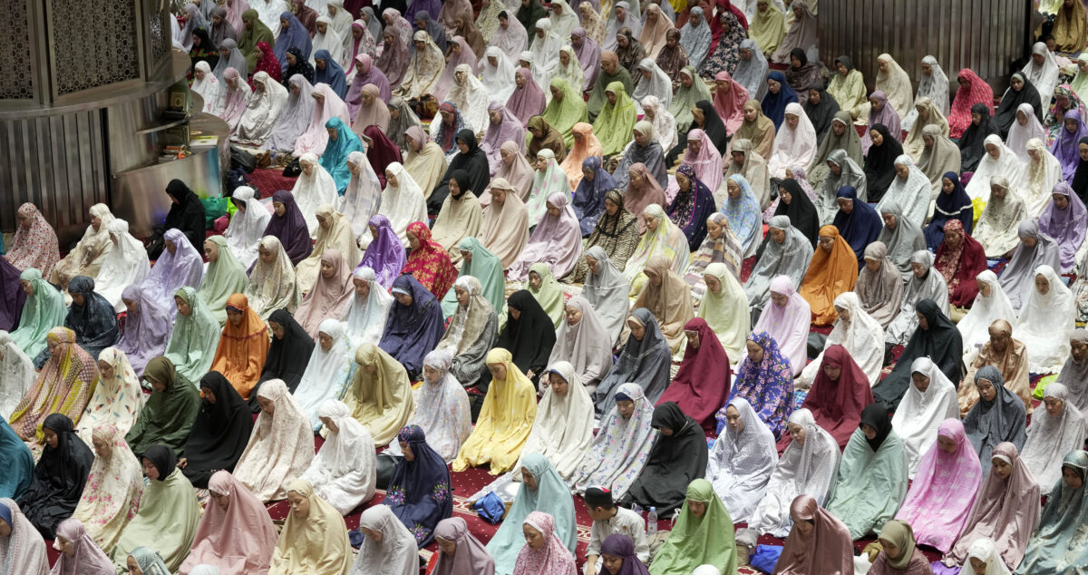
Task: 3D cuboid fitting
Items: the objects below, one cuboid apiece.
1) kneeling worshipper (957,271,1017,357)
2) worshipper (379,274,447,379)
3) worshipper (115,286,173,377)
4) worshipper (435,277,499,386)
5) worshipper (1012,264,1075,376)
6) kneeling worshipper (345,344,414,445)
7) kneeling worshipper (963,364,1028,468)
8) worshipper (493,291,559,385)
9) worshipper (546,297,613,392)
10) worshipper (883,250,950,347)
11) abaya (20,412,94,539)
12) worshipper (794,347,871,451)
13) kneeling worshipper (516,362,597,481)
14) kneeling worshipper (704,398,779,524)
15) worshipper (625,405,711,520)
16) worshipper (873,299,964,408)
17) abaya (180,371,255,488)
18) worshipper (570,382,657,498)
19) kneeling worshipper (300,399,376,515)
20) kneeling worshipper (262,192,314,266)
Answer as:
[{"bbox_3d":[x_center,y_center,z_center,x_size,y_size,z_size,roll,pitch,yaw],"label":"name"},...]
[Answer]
[{"bbox_3d":[3.705,0.228,17.483,0.516,0.766,0.687,10,22,30],"label":"kneeling worshipper"},{"bbox_3d":[-1.187,0.294,18.994,0.476,0.842,0.686,10,21,29],"label":"worshipper"},{"bbox_3d":[-3.338,0.334,17.566,0.478,0.768,0.609,10,22,30],"label":"worshipper"},{"bbox_3d":[-0.659,0.319,17.932,0.488,0.819,0.657,10,21,29],"label":"worshipper"},{"bbox_3d":[4.103,0.238,17.303,0.478,0.849,0.702,9,21,27],"label":"worshipper"},{"bbox_3d":[-1.360,0.790,16.918,0.500,0.760,0.680,9,20,29],"label":"kneeling worshipper"},{"bbox_3d":[3.574,1.012,16.689,0.455,0.816,0.665,10,21,29],"label":"kneeling worshipper"},{"bbox_3d":[-0.146,0.375,17.243,0.489,0.782,0.649,12,23,33],"label":"worshipper"},{"bbox_3d":[0.304,0.474,18.433,0.520,0.805,0.690,9,17,34],"label":"worshipper"},{"bbox_3d":[3.294,0.043,18.581,0.521,0.797,0.708,9,21,28],"label":"worshipper"},{"bbox_3d":[-3.696,1.357,15.871,0.434,0.843,0.624,10,21,29],"label":"abaya"},{"bbox_3d":[2.241,0.844,16.429,0.520,0.820,0.720,10,20,31],"label":"worshipper"},{"bbox_3d":[0.091,0.944,15.502,0.532,0.818,0.702,10,22,30],"label":"kneeling worshipper"},{"bbox_3d":[1.507,1.248,15.999,0.466,0.849,0.682,10,21,29],"label":"kneeling worshipper"},{"bbox_3d":[0.899,1.215,15.471,0.520,0.797,0.690,9,17,34],"label":"worshipper"},{"bbox_3d":[2.989,0.476,16.741,0.577,0.801,0.802,13,23,36],"label":"worshipper"},{"bbox_3d":[-2.511,1.006,16.006,0.496,0.807,0.650,10,21,29],"label":"abaya"},{"bbox_3d":[0.536,1.126,16.464,0.542,0.810,0.714,10,21,29],"label":"worshipper"},{"bbox_3d":[-1.467,1.165,14.970,0.487,0.799,0.646,10,22,30],"label":"kneeling worshipper"},{"bbox_3d":[-2.844,-0.616,22.955,0.520,0.817,0.690,9,17,34],"label":"kneeling worshipper"}]

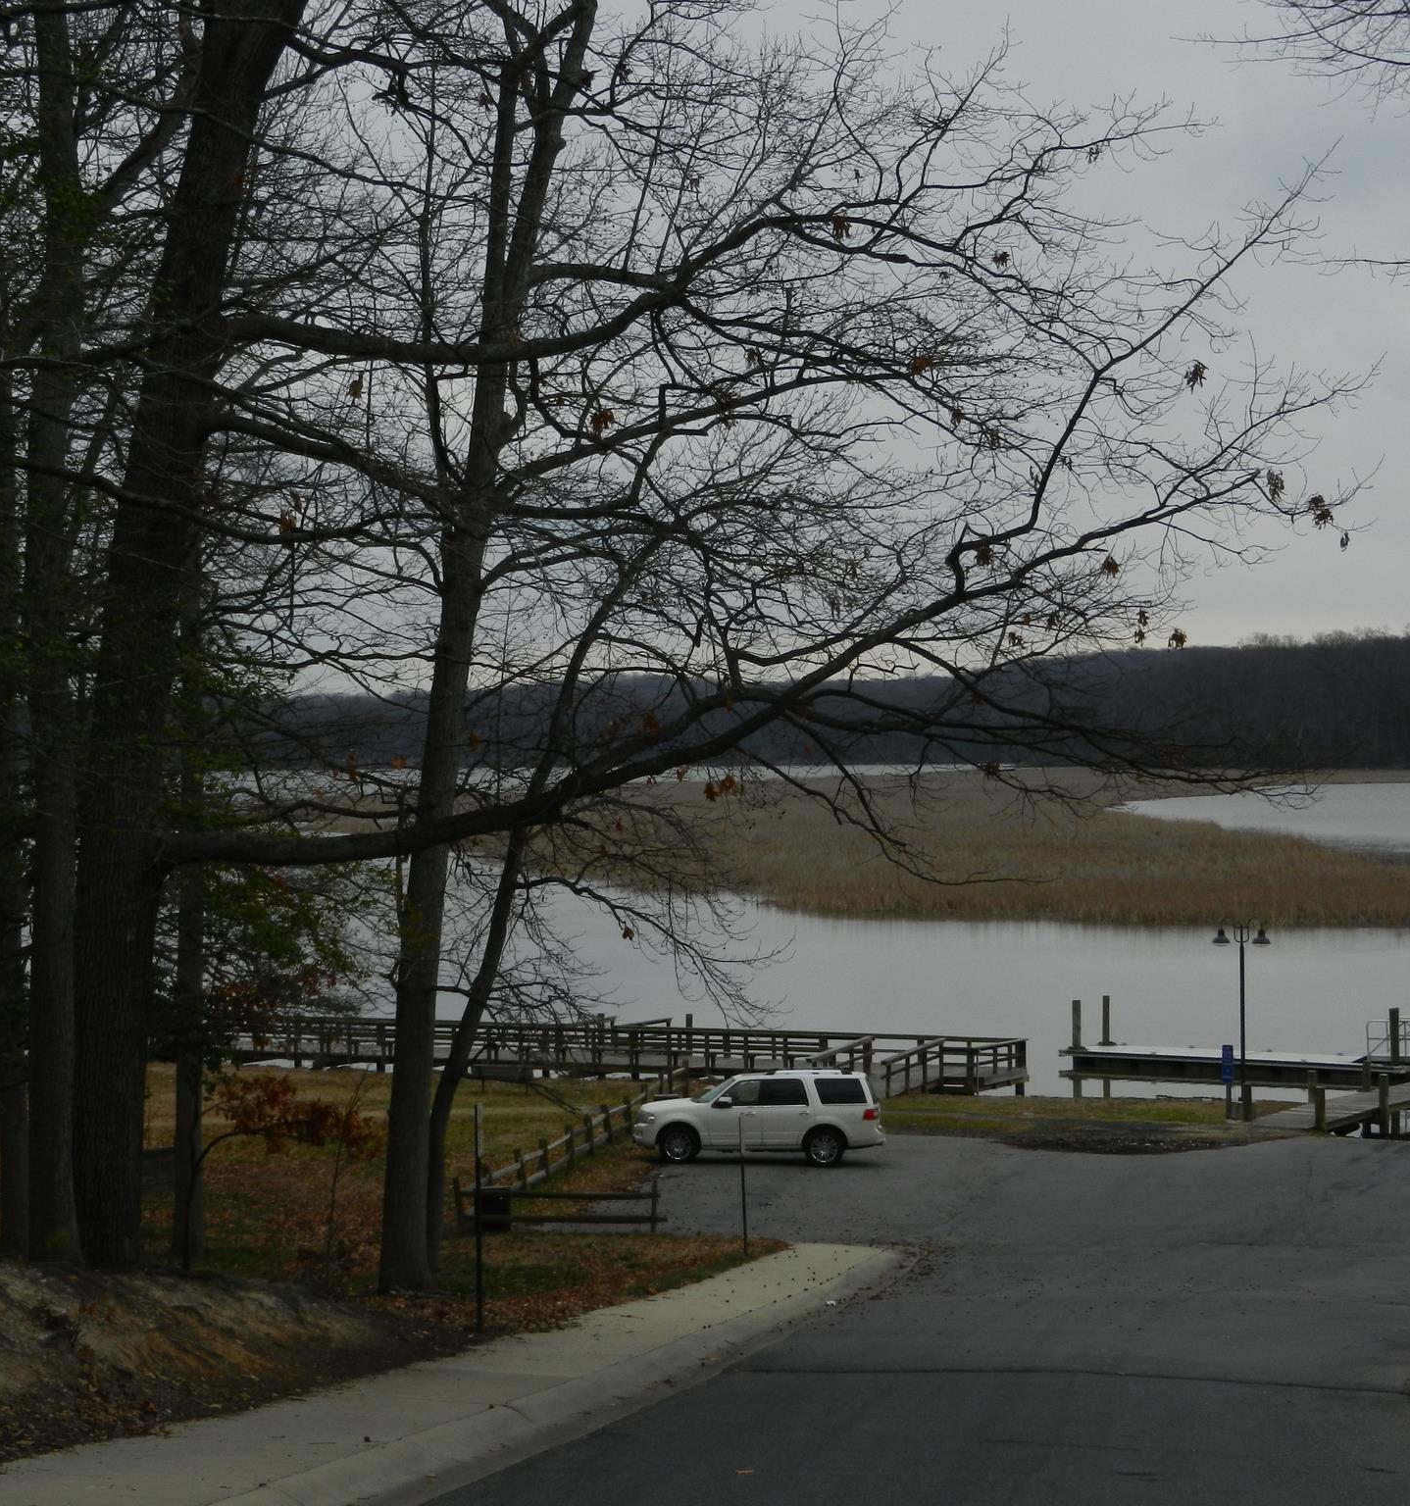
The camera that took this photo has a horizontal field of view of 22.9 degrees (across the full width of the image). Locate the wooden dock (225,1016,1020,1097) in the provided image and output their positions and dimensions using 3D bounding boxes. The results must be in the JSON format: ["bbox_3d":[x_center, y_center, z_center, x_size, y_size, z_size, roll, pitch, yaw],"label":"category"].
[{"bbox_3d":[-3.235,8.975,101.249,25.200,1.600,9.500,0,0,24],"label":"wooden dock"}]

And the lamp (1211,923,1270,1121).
[{"bbox_3d":[13.161,6.609,85.500,1.550,4.860,0.450,0,0,25],"label":"lamp"}]

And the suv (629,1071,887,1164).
[{"bbox_3d":[1.100,7.460,71.900,5.290,1.990,2.050,0,0,8],"label":"suv"}]

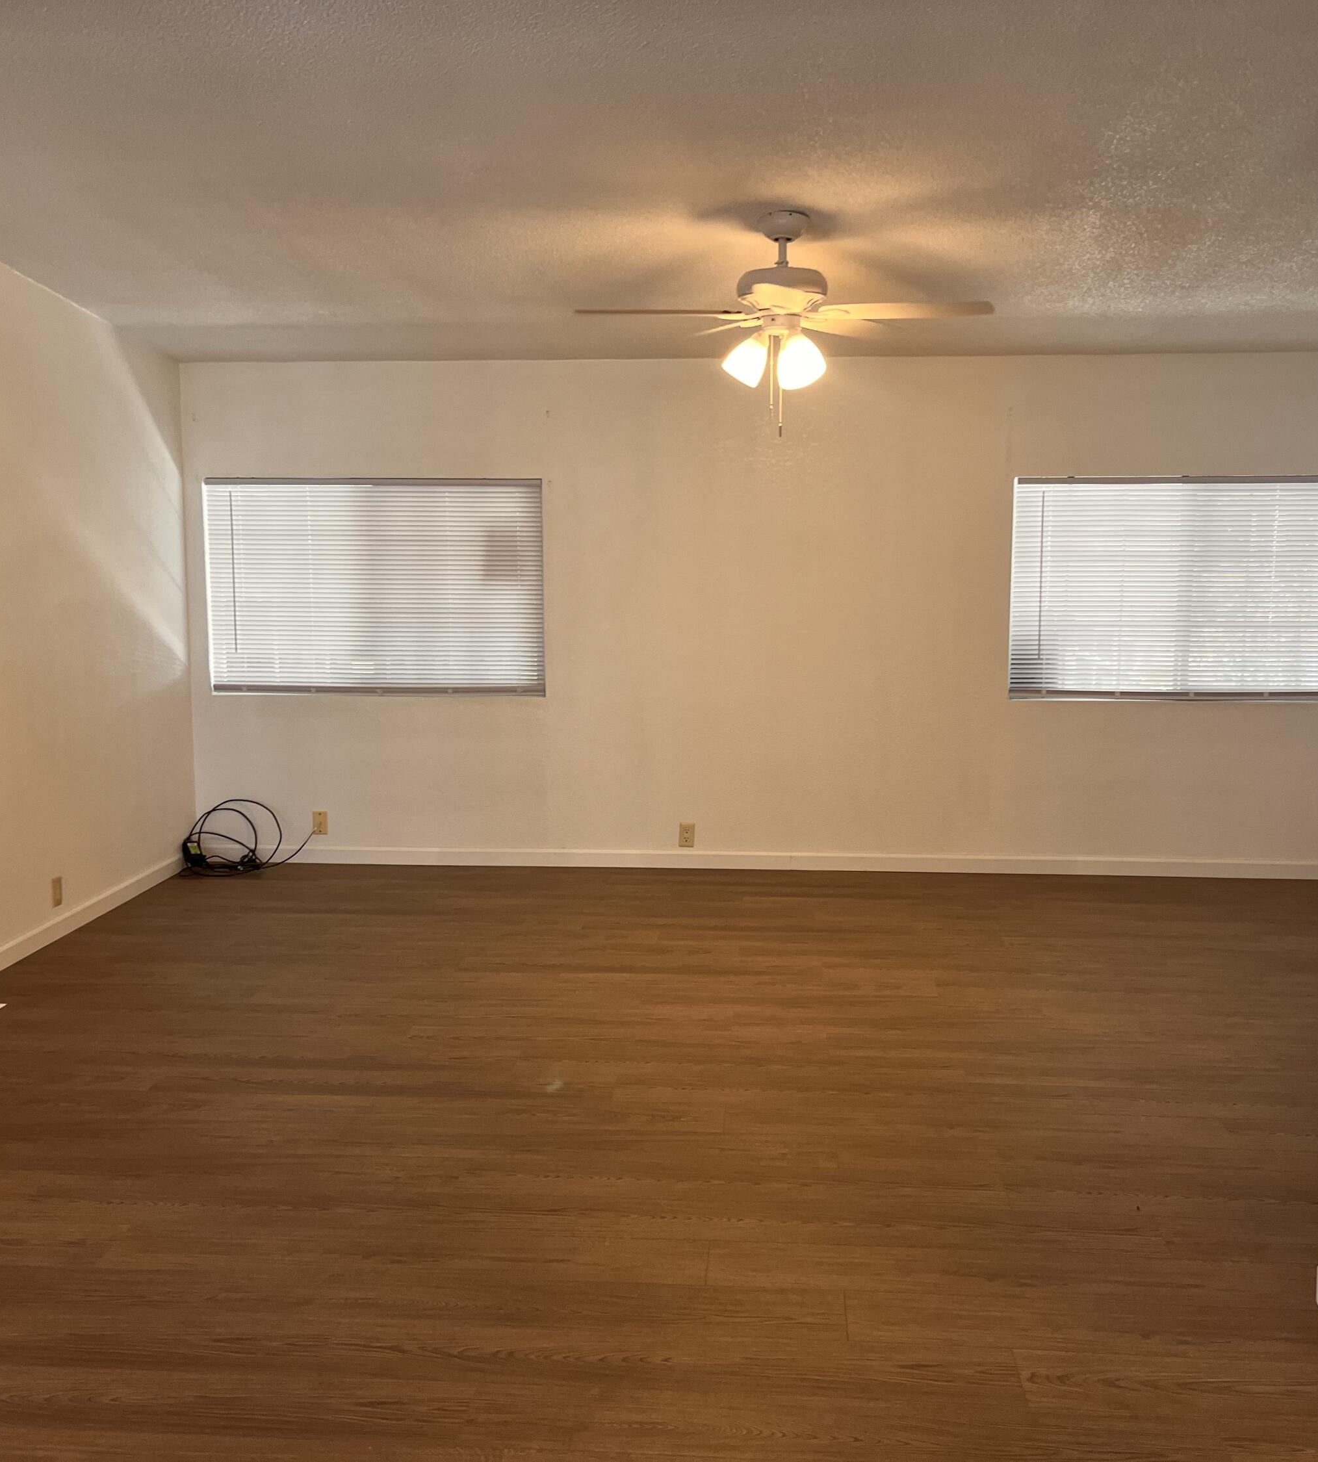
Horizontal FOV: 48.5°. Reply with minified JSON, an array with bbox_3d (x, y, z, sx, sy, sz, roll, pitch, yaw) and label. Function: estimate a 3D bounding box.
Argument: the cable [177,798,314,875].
[{"bbox_3d":[-1.889,0.486,6.674,0.557,0.294,0.311,1,7,4],"label":"cable"}]

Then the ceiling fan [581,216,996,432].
[{"bbox_3d":[0.382,-1.256,4.505,1.260,0.655,1.220,1,7,4],"label":"ceiling fan"}]

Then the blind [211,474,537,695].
[{"bbox_3d":[-1.290,-0.656,6.664,1.545,0.981,0.040,1,7,4],"label":"blind"}]

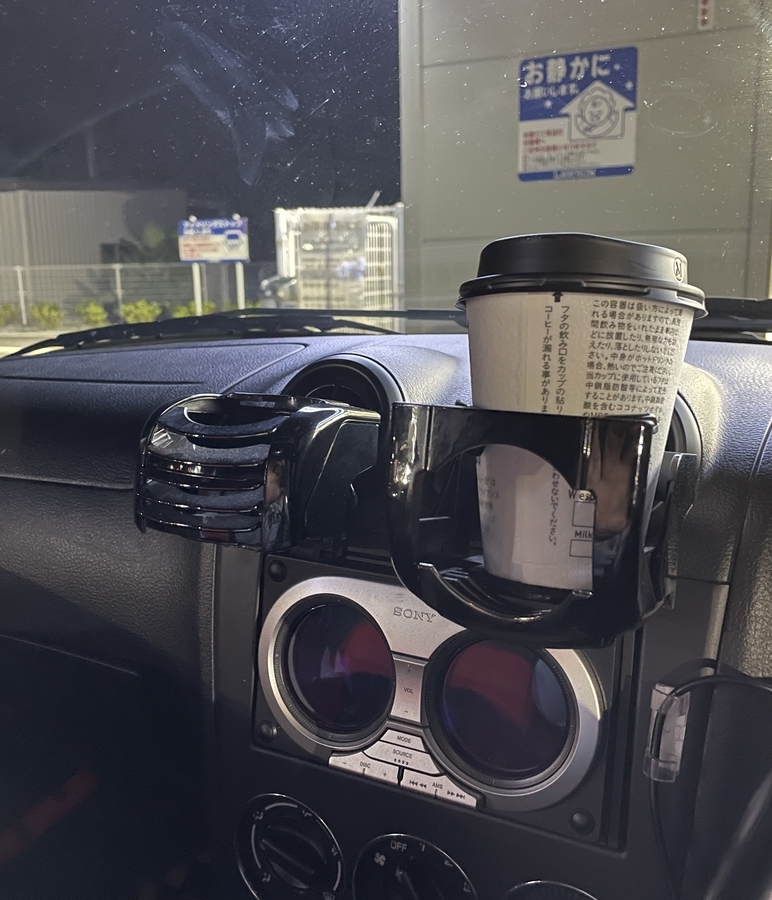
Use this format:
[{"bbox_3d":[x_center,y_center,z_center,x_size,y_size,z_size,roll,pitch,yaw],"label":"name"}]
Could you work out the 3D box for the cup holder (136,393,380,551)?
[{"bbox_3d":[-0.055,0.005,0.423,0.079,0.066,0.096,4,13,27],"label":"cup holder"}]

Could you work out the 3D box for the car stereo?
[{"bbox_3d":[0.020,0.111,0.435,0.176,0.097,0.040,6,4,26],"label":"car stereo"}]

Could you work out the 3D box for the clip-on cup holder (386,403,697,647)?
[{"bbox_3d":[0.067,0.019,0.357,0.094,0.088,0.101,6,12,26],"label":"clip-on cup holder"}]

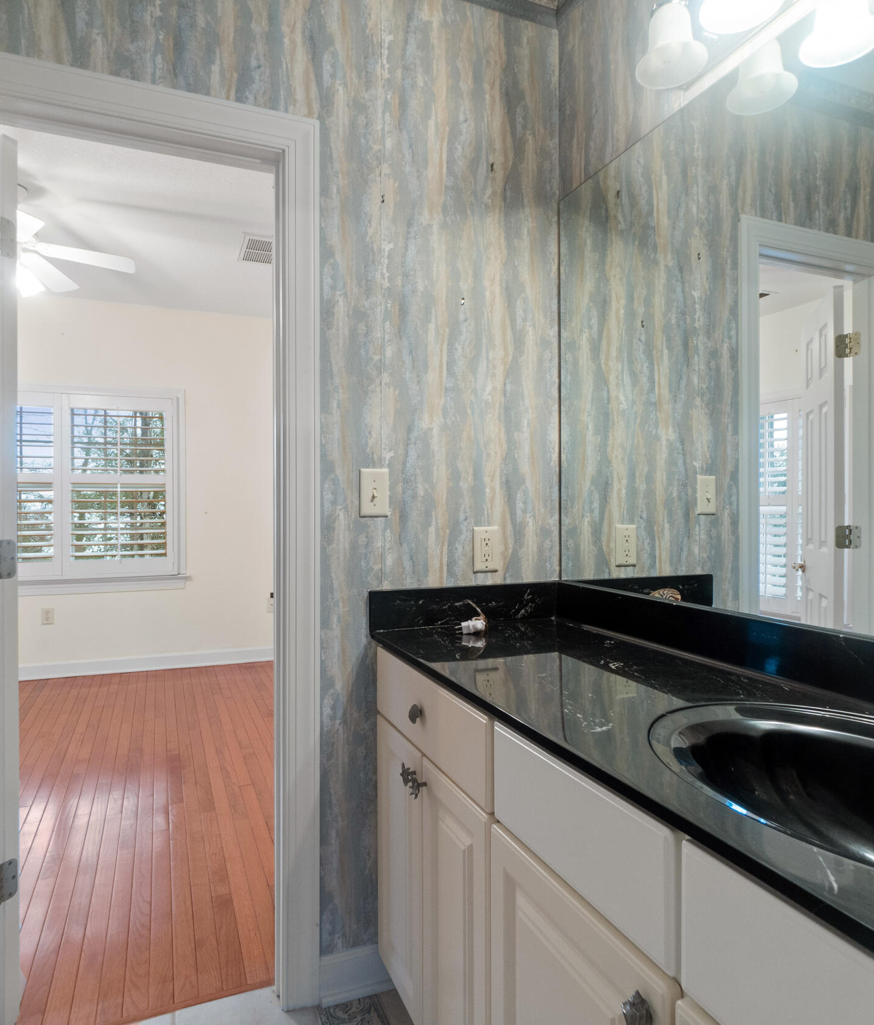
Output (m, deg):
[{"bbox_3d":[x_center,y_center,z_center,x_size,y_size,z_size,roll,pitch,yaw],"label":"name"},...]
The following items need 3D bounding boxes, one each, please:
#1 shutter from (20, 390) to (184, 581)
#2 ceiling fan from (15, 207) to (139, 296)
[{"bbox_3d":[-2.695,-0.222,4.629,1.600,1.450,0.070,0,0,-22],"label":"shutter"},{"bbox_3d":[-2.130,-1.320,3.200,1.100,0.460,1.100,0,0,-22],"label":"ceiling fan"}]

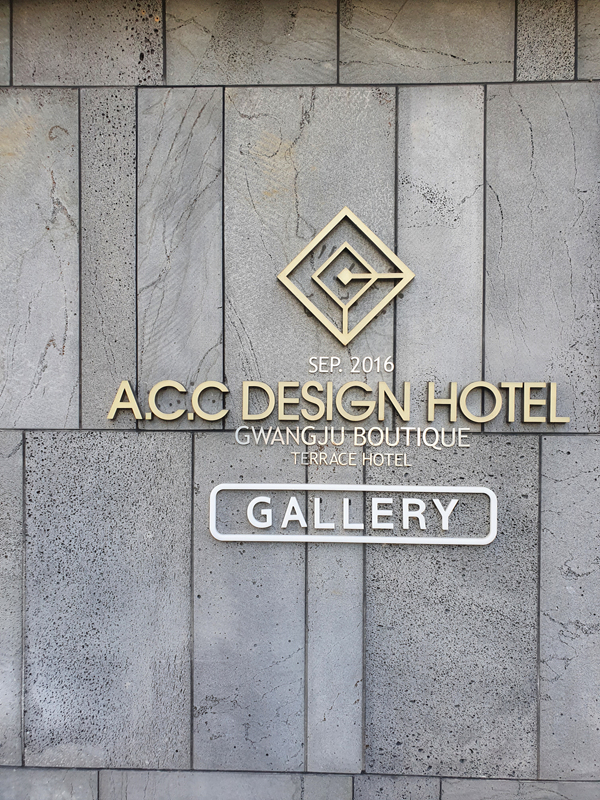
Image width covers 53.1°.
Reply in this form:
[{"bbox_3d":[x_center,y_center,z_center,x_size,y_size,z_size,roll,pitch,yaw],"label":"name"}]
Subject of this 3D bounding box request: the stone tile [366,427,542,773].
[{"bbox_3d":[0.263,0.356,1.057,0.296,0.597,0.030,0,1,2],"label":"stone tile"}]

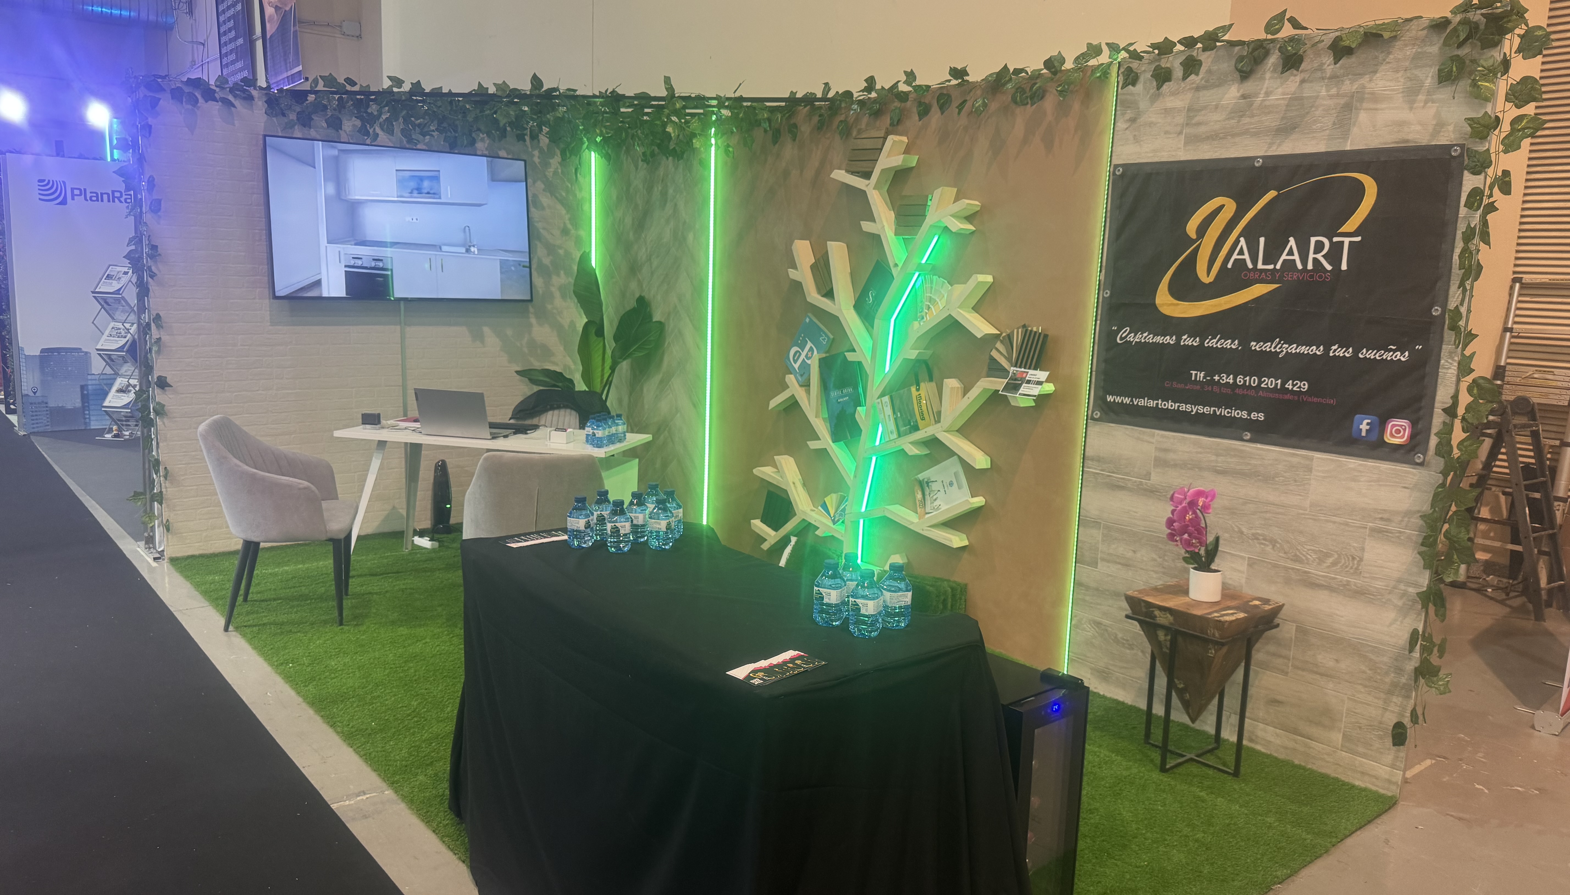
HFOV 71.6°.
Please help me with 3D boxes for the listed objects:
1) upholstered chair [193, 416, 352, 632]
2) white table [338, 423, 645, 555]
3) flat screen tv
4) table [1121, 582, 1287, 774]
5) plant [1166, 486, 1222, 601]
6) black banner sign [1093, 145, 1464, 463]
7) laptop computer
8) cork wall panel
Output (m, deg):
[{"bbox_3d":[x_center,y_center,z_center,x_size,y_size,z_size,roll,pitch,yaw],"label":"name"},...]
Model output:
[{"bbox_3d":[-2.261,0.317,4.908,0.600,0.885,0.580,-1,9,-19],"label":"upholstered chair"},{"bbox_3d":[-1.447,0.298,5.480,1.410,0.737,0.590,4,9,14],"label":"white table"},{"bbox_3d":[-2.122,-1.247,6.111,1.452,0.834,0.060,-5,10,-39],"label":"flat screen tv"},{"bbox_3d":[1.413,0.802,3.733,0.370,0.572,0.370,-6,12,-42],"label":"table"},{"bbox_3d":[1.405,0.333,3.710,0.175,0.360,0.140,6,9,22],"label":"plant"},{"bbox_3d":[1.585,-0.497,3.705,0.015,0.953,1.182,-6,12,-40],"label":"black banner sign"},{"bbox_3d":[-1.575,-0.180,5.372,0.360,0.234,0.310,4,9,12],"label":"laptop computer"},{"bbox_3d":[0.424,-0.426,5.231,0.060,2.465,2.430,-6,12,-42],"label":"cork wall panel"}]

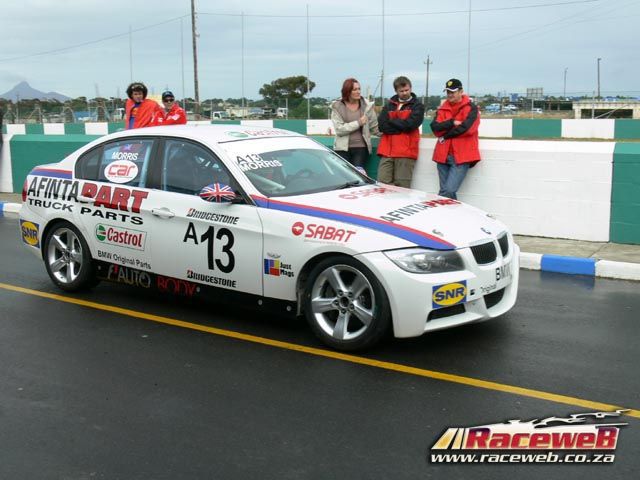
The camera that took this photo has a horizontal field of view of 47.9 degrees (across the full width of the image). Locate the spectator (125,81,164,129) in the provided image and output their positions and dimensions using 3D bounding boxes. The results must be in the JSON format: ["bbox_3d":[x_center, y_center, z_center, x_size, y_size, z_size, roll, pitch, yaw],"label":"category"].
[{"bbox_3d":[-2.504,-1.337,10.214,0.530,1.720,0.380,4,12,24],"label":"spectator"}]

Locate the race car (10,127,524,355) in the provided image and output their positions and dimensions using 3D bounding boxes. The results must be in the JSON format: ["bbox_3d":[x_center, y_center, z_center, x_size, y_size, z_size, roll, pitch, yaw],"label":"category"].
[{"bbox_3d":[-0.629,-0.246,5.952,4.520,1.390,1.830,7,13,34],"label":"race car"}]

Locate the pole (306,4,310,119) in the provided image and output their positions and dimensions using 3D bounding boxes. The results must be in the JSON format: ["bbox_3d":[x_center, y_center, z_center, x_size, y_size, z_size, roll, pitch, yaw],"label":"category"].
[{"bbox_3d":[-0.592,-8.934,38.004,0.100,6.670,0.100,-1,11,0],"label":"pole"}]

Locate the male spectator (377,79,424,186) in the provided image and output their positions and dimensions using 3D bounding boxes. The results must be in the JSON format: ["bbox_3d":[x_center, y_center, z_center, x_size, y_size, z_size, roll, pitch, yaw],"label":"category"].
[{"bbox_3d":[0.892,-0.966,8.098,0.540,1.710,0.430,4,11,22],"label":"male spectator"}]

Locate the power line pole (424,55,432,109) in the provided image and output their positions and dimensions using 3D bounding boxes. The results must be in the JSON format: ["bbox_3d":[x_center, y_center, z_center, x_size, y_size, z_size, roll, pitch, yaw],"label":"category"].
[{"bbox_3d":[17.271,-25.017,115.855,1.400,9.290,0.350,2,11,15],"label":"power line pole"}]

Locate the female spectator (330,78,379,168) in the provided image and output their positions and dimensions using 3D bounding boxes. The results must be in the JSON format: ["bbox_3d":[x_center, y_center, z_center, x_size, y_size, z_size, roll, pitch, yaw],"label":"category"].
[{"bbox_3d":[0.380,-1.019,8.424,0.520,1.700,0.400,1,11,8],"label":"female spectator"}]

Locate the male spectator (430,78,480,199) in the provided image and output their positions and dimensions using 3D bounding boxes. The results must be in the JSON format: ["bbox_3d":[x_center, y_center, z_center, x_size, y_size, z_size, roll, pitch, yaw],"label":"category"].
[{"bbox_3d":[1.423,-0.886,7.755,0.550,1.660,0.450,5,12,27],"label":"male spectator"}]

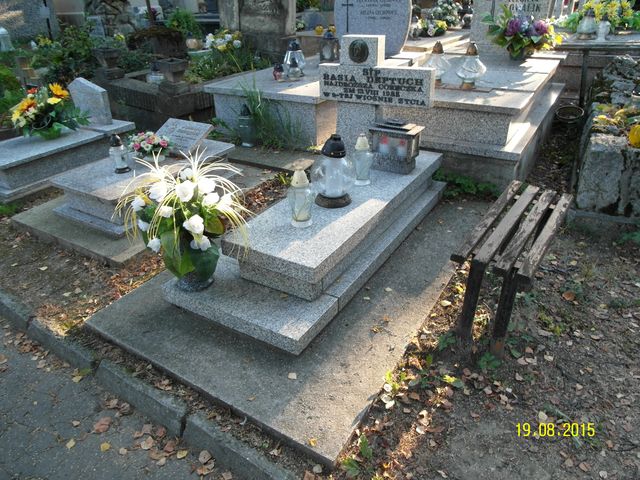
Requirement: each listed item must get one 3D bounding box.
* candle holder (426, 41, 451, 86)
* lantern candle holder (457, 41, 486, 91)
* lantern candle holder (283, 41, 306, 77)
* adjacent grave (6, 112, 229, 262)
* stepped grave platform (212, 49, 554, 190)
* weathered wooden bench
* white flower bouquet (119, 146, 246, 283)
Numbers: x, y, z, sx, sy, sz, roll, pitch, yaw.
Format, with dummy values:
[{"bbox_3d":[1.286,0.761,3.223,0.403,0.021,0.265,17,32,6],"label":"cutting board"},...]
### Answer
[{"bbox_3d":[1.022,-1.506,3.778,0.240,0.350,0.240,16,34,28],"label":"candle holder"},{"bbox_3d":[1.240,-1.418,3.609,0.244,0.350,0.244,16,34,28],"label":"lantern candle holder"},{"bbox_3d":[-0.282,-1.972,4.823,0.240,0.350,0.240,-2,30,1],"label":"lantern candle holder"},{"bbox_3d":[-1.284,-0.471,3.136,1.192,0.472,1.288,16,34,28],"label":"adjacent grave"},{"bbox_3d":[0.802,-1.574,4.805,3.120,0.600,2.664,16,34,28],"label":"stepped grave platform"},{"bbox_3d":[0.908,0.090,2.093,0.296,0.424,0.904,18,35,31],"label":"weathered wooden bench"},{"bbox_3d":[-0.605,-0.047,1.992,0.576,0.592,0.528,16,34,28],"label":"white flower bouquet"}]

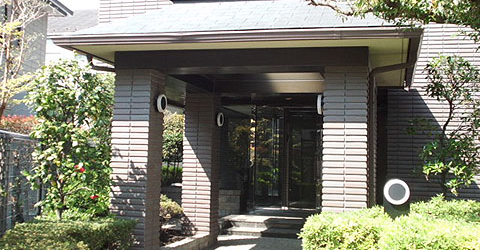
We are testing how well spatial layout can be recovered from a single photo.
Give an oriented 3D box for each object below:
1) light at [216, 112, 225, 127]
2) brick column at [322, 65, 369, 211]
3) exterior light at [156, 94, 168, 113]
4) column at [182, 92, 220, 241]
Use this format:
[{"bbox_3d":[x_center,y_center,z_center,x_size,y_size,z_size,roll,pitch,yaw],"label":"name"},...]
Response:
[{"bbox_3d":[-0.305,-0.079,9.665,0.092,0.215,0.215,1,-4,15],"label":"light"},{"bbox_3d":[1.179,0.591,6.769,0.468,2.420,0.465,1,-4,15],"label":"brick column"},{"bbox_3d":[-0.953,-0.257,7.378,0.092,0.215,0.215,1,-4,15],"label":"exterior light"},{"bbox_3d":[-0.599,0.699,9.689,0.468,2.390,0.465,1,-4,15],"label":"column"}]

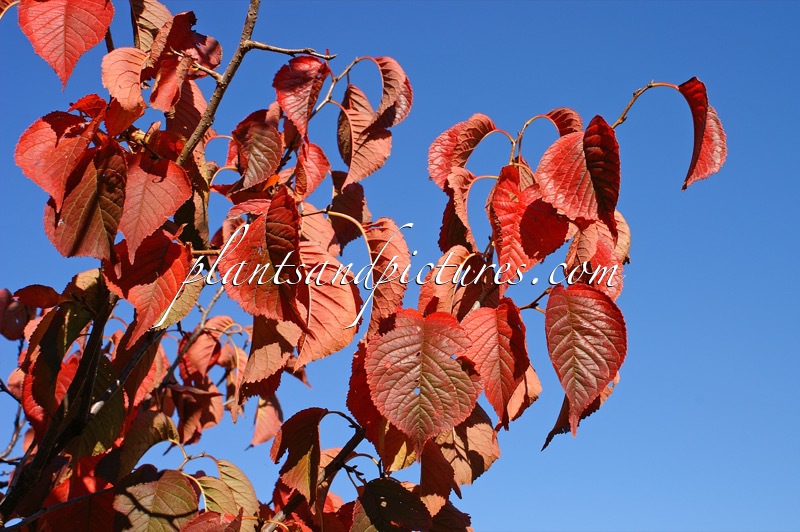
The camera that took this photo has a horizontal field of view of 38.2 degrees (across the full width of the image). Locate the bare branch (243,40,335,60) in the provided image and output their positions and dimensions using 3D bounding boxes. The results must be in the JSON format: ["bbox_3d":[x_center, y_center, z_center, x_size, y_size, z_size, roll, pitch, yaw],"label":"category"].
[{"bbox_3d":[-0.086,-0.168,0.900,0.075,0.012,0.012,7,-12,2],"label":"bare branch"}]

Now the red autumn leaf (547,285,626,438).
[{"bbox_3d":[0.148,0.074,0.921,0.063,0.117,0.029,2,-11,-8],"label":"red autumn leaf"}]

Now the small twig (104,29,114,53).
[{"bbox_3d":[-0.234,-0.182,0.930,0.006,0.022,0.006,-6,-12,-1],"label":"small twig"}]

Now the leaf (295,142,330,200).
[{"bbox_3d":[-0.076,-0.082,1.000,0.028,0.044,0.022,4,-18,-14],"label":"leaf"}]

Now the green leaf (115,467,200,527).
[{"bbox_3d":[-0.199,0.192,0.950,0.063,0.049,0.035,0,-17,0],"label":"green leaf"}]

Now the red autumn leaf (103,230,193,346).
[{"bbox_3d":[-0.211,0.019,0.970,0.071,0.100,0.034,11,-11,-1],"label":"red autumn leaf"}]

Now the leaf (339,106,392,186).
[{"bbox_3d":[-0.034,-0.114,1.120,0.055,0.087,0.030,2,-16,21],"label":"leaf"}]

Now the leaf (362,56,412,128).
[{"bbox_3d":[-0.010,-0.135,0.900,0.038,0.061,0.048,6,-13,-27],"label":"leaf"}]

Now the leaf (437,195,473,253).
[{"bbox_3d":[0.048,-0.045,0.989,0.031,0.076,0.034,-19,-10,30],"label":"leaf"}]

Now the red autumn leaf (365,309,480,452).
[{"bbox_3d":[0.016,0.084,0.850,0.086,0.108,0.030,1,-16,0],"label":"red autumn leaf"}]

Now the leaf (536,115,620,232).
[{"bbox_3d":[0.131,-0.068,0.850,0.060,0.090,0.042,-17,-15,5],"label":"leaf"}]

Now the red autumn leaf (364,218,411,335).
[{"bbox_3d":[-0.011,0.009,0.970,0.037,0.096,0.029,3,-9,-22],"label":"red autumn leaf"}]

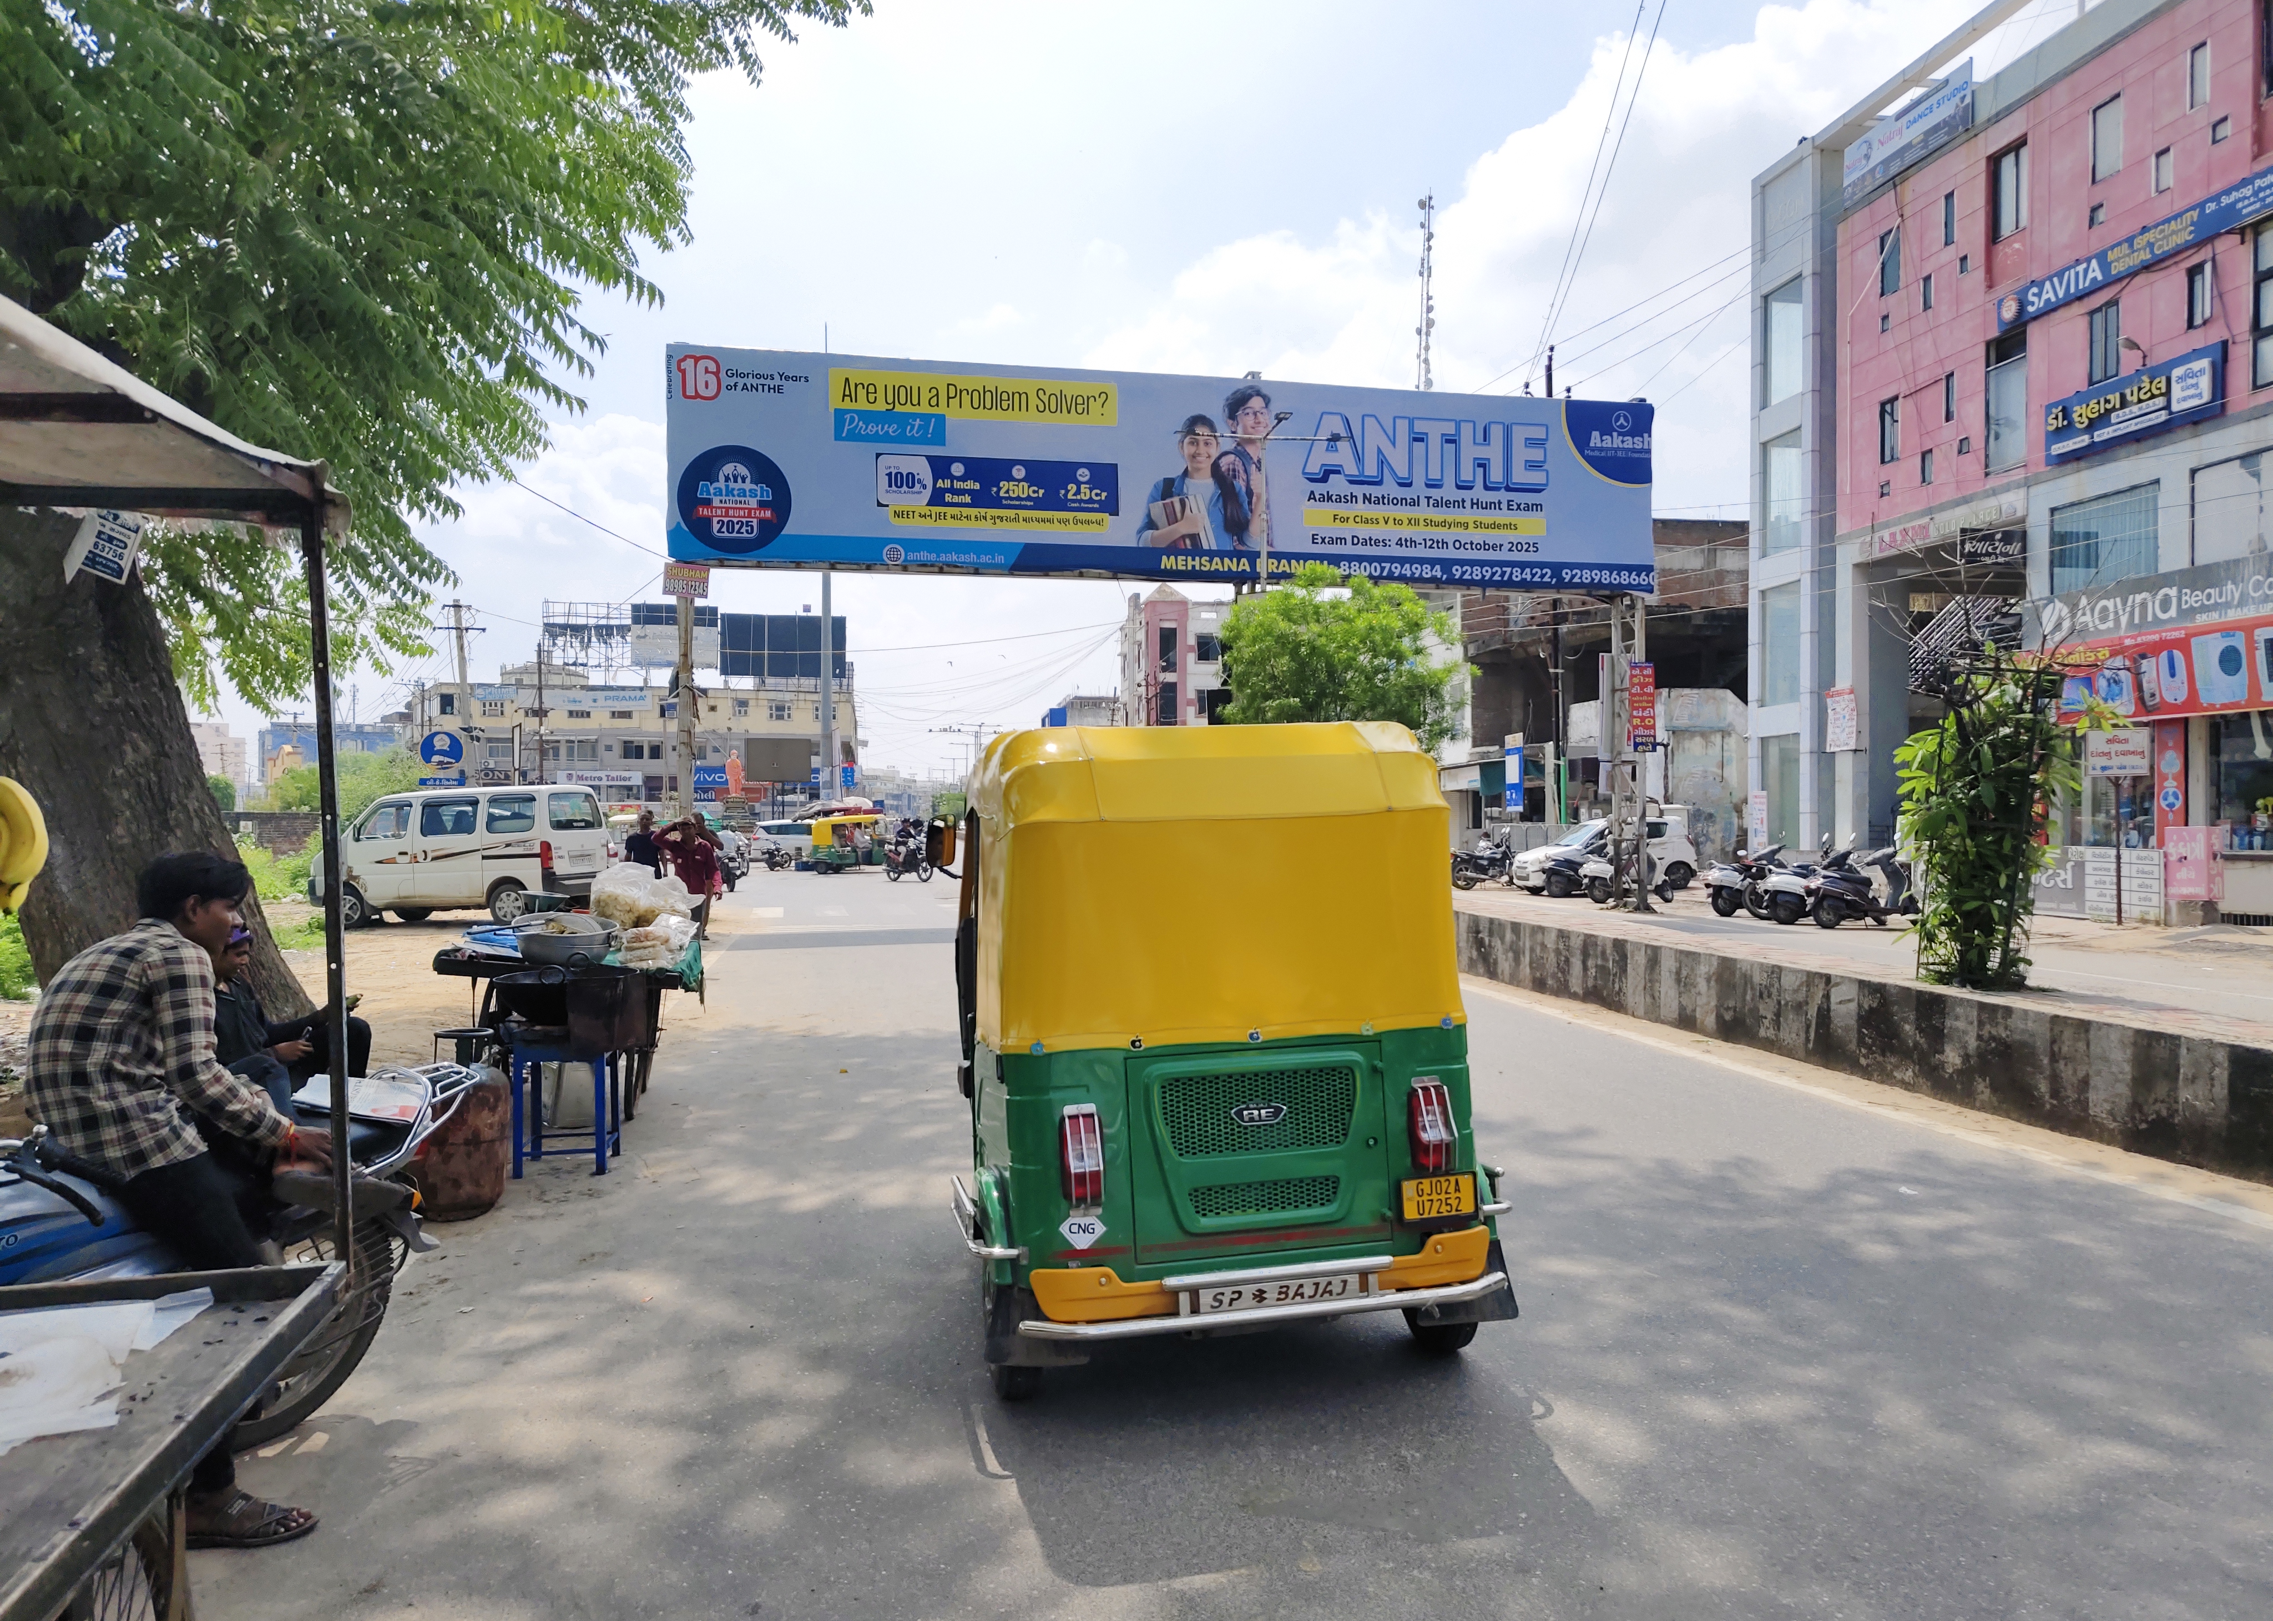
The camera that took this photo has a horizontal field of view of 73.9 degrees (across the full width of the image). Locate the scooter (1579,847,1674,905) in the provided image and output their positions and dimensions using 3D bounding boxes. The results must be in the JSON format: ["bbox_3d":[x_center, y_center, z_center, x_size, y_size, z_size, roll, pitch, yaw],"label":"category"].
[{"bbox_3d":[8.850,1.090,27.300,1.770,1.130,0.700,0,0,-10],"label":"scooter"}]

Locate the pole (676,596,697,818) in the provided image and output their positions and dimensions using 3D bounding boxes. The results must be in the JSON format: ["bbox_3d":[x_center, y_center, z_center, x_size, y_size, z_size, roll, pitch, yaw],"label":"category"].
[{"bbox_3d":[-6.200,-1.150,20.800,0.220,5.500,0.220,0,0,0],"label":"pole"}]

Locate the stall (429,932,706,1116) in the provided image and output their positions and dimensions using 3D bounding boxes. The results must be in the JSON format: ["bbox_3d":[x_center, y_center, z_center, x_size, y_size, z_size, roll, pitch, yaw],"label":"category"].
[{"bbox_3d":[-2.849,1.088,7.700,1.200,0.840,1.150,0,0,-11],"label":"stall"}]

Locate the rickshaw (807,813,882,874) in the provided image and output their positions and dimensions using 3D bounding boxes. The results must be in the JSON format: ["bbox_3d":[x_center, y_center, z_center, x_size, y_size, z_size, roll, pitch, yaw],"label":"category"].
[{"bbox_3d":[-7.850,0.920,41.000,2.600,1.680,1.300,0,0,12],"label":"rickshaw"}]

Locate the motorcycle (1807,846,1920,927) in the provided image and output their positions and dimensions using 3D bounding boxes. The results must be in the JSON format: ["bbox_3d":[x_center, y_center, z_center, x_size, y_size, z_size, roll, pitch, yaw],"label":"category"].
[{"bbox_3d":[8.850,0.880,18.200,1.780,1.120,0.680,0,0,-13],"label":"motorcycle"}]

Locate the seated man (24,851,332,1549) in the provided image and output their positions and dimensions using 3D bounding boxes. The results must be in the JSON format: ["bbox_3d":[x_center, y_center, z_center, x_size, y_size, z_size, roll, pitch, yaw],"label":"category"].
[{"bbox_3d":[-2.030,0.780,3.250,0.640,1.400,0.500,0,0,-35],"label":"seated man"}]

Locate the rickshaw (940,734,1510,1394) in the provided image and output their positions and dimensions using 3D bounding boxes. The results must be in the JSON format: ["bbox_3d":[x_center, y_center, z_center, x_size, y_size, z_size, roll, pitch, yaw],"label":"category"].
[{"bbox_3d":[0.060,0.620,4.800,1.360,1.700,2.650,-2,0,-11],"label":"rickshaw"}]

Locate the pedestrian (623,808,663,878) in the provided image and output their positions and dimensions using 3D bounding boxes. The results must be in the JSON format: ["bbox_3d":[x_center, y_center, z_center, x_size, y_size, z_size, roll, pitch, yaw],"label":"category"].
[{"bbox_3d":[-5.750,0.820,17.600,0.500,1.620,0.320,0,0,-14],"label":"pedestrian"}]

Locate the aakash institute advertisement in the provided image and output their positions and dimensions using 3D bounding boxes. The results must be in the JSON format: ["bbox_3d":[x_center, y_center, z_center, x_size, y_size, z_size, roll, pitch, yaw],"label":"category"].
[{"bbox_3d":[0.831,-5.106,23.340,15.490,3.090,0.500,0,0,-12],"label":"aakash institute advertisement"}]

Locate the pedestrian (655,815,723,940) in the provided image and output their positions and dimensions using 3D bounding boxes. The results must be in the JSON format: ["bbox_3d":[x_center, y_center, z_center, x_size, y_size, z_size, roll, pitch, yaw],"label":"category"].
[{"bbox_3d":[-4.970,0.830,16.800,0.600,1.580,0.420,0,0,-16],"label":"pedestrian"}]

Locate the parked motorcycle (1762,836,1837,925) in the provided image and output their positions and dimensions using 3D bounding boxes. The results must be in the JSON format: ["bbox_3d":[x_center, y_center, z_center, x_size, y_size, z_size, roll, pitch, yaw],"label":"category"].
[{"bbox_3d":[9.750,1.021,21.500,1.800,1.180,0.700,0,0,-10],"label":"parked motorcycle"}]

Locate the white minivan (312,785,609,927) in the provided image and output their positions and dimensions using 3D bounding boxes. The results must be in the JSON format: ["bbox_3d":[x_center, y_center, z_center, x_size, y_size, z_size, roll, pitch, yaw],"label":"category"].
[{"bbox_3d":[-8.680,0.600,19.300,3.650,1.800,1.500,-1,0,12],"label":"white minivan"}]

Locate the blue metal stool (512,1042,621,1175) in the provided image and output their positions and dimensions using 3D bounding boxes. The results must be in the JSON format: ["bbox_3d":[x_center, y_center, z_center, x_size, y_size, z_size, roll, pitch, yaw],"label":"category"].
[{"bbox_3d":[-2.385,1.233,6.340,0.370,0.530,0.370,0,0,-11],"label":"blue metal stool"}]

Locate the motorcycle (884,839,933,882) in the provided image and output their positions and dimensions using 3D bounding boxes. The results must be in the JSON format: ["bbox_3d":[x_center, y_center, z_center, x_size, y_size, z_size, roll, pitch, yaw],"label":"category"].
[{"bbox_3d":[-5.770,1.280,38.300,2.000,1.100,0.740,0,-1,42],"label":"motorcycle"}]

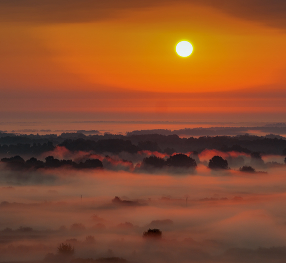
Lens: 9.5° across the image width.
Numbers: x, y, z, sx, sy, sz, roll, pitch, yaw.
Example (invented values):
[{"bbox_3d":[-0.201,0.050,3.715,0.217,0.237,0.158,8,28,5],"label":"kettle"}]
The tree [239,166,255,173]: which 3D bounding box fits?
[{"bbox_3d":[88.780,33.130,1461.240,13.600,6.800,11.600,0,0,0],"label":"tree"}]

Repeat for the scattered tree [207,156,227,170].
[{"bbox_3d":[65.510,28.970,1487.570,16.900,14.700,16.000,0,0,0],"label":"scattered tree"}]

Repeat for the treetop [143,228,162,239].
[{"bbox_3d":[3.860,40.190,663.130,7.300,5.200,6.600,0,0,0],"label":"treetop"}]

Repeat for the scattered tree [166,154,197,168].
[{"bbox_3d":[32.420,28.000,1448.420,25.300,17.300,20.200,0,0,0],"label":"scattered tree"}]

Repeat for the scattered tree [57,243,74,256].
[{"bbox_3d":[-26.130,40.680,585.530,5.600,5.400,5.600,0,0,0],"label":"scattered tree"}]

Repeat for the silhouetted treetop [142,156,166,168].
[{"bbox_3d":[10.110,28.840,1448.420,19.400,15.600,15.500,0,0,0],"label":"silhouetted treetop"}]

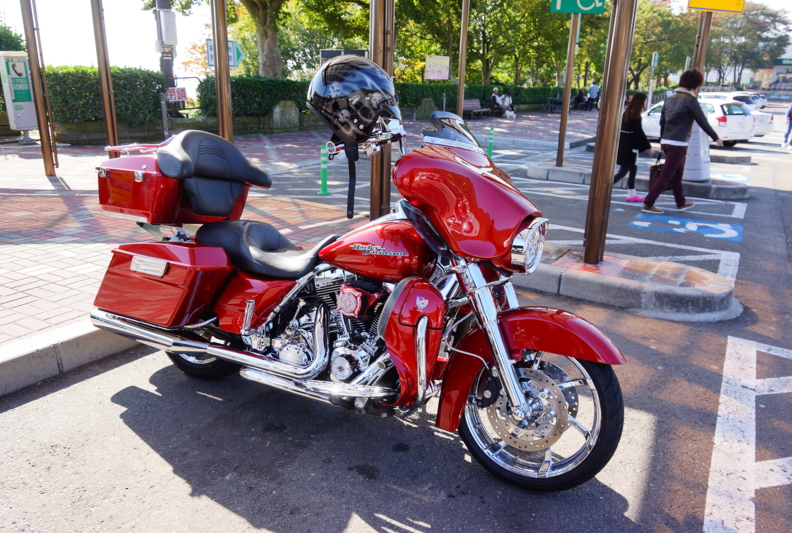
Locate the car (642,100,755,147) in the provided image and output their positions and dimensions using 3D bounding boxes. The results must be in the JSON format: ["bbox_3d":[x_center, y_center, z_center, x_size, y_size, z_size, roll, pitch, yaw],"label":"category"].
[{"bbox_3d":[10.050,-5.040,20.900,1.700,1.480,4.400,-5,18,-21],"label":"car"}]

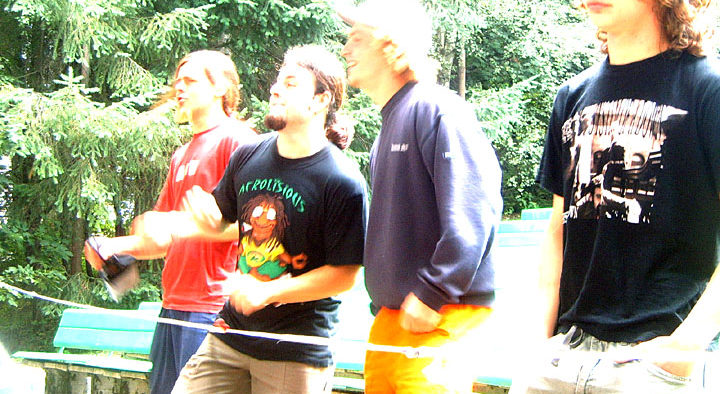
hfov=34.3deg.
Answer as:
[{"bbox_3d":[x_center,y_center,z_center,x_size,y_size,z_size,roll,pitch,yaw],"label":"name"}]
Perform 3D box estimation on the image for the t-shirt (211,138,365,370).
[{"bbox_3d":[-0.215,0.158,3.500,0.520,0.690,0.340,0,-8,37],"label":"t-shirt"}]

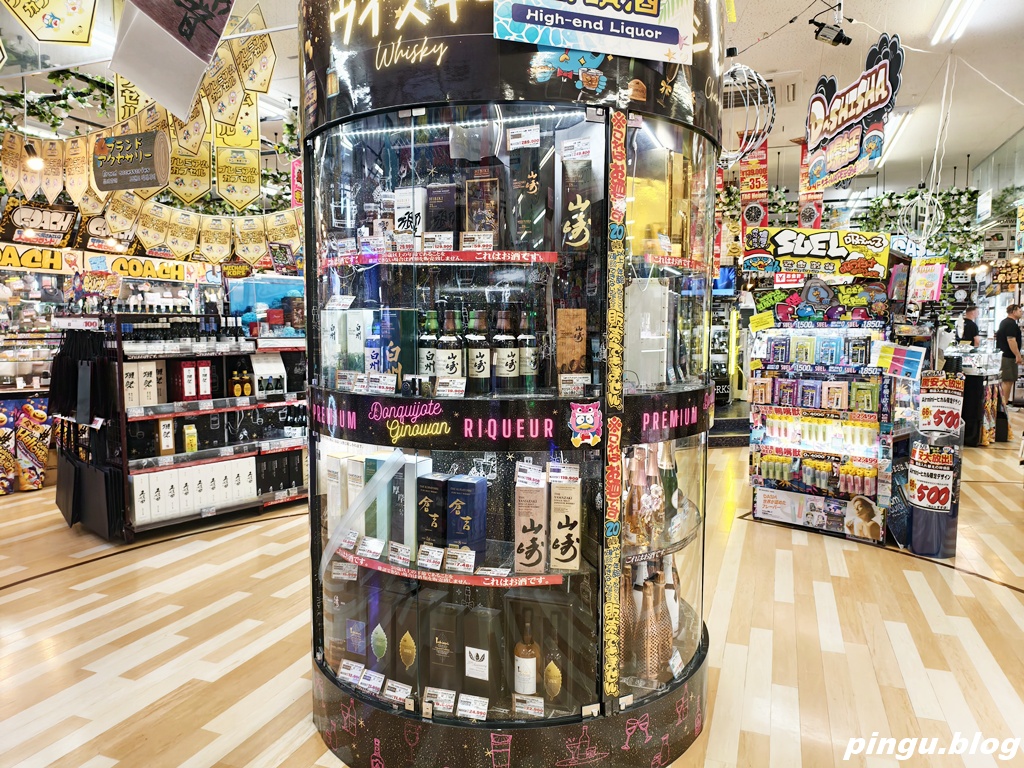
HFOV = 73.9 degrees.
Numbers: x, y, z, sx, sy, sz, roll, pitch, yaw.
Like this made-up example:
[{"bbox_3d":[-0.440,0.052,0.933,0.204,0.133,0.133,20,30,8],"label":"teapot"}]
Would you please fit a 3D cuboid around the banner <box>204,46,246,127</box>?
[{"bbox_3d":[-1.440,-1.470,3.407,0.265,0.390,0.008,-21,-5,32],"label":"banner"}]

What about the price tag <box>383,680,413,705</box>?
[{"bbox_3d":[-0.398,1.073,2.371,0.105,0.071,0.005,3,-15,30],"label":"price tag"}]

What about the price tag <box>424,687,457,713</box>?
[{"bbox_3d":[-0.243,1.055,2.275,0.105,0.064,0.010,5,-14,11],"label":"price tag"}]

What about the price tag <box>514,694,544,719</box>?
[{"bbox_3d":[0.054,1.056,2.238,0.105,0.071,0.005,1,6,14],"label":"price tag"}]

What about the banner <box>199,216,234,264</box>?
[{"bbox_3d":[-2.432,-1.181,5.600,0.272,0.400,0.010,0,6,2],"label":"banner"}]

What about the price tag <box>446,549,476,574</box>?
[{"bbox_3d":[-0.173,0.594,2.287,0.104,0.072,0.005,1,-17,14],"label":"price tag"}]

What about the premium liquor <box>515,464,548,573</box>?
[{"bbox_3d":[0.063,0.456,2.178,0.091,0.274,0.092,1,4,7],"label":"premium liquor"}]

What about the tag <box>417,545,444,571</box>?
[{"bbox_3d":[-0.278,0.587,2.306,0.105,0.071,0.005,3,-12,31],"label":"tag"}]

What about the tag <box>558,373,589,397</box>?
[{"bbox_3d":[0.204,0.005,2.193,0.105,0.074,0.005,-1,-1,0],"label":"tag"}]

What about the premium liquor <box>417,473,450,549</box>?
[{"bbox_3d":[-0.252,0.447,2.278,0.091,0.276,0.091,2,5,22],"label":"premium liquor"}]

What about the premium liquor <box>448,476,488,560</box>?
[{"bbox_3d":[-0.152,0.472,2.346,0.101,0.289,0.100,2,5,19],"label":"premium liquor"}]

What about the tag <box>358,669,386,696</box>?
[{"bbox_3d":[-0.509,1.082,2.475,0.102,0.069,0.005,3,-23,32],"label":"tag"}]

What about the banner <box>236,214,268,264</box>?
[{"bbox_3d":[-2.278,-1.255,5.950,0.283,0.422,0.012,-1,4,4],"label":"banner"}]

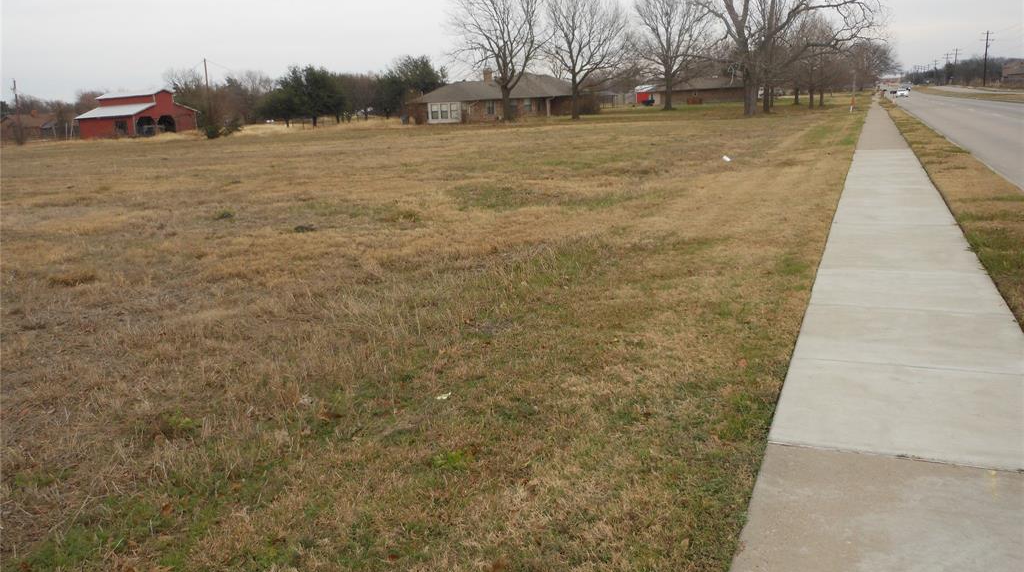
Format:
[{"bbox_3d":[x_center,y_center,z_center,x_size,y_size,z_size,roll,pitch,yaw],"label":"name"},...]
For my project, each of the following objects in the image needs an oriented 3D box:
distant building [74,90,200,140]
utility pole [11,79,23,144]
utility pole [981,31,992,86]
[{"bbox_3d":[-54.140,-25.052,119.989,11.518,6.512,11.518,2,13,23],"label":"distant building"},{"bbox_3d":[-70.713,-24.881,118.240,0.400,9.025,0.800,2,13,23],"label":"utility pole"},{"bbox_3d":[102.496,-49.091,178.966,2.500,11.444,0.400,2,13,23],"label":"utility pole"}]

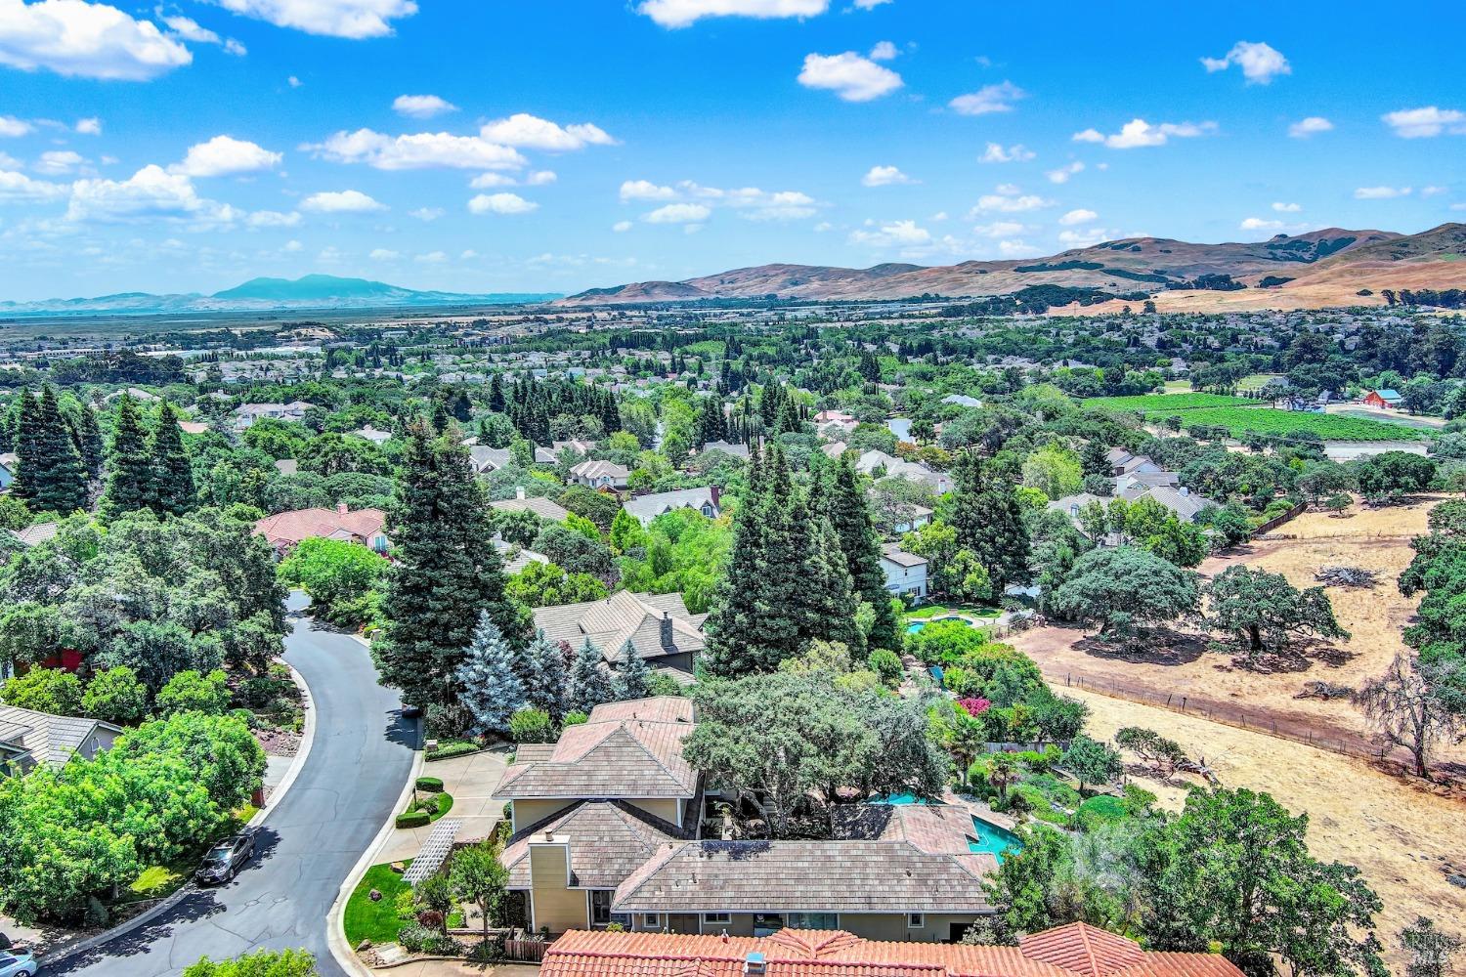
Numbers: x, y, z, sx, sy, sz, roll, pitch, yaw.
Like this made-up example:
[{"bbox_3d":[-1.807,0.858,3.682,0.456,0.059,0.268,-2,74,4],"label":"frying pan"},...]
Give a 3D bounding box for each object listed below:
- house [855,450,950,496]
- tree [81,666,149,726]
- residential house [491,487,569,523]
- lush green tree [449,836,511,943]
[{"bbox_3d":[39.580,-3.270,269.330,22.000,7.500,16.000,5,11,32],"label":"house"},{"bbox_3d":[-53.450,18.020,102.140,5.900,5.300,5.900,-2,10,0],"label":"tree"},{"bbox_3d":[-42.080,3.250,241.670,17.000,7.000,13.000,-6,11,-27],"label":"residential house"},{"bbox_3d":[-13.262,20.999,61.868,3.180,5.590,3.180,-2,9,-13],"label":"lush green tree"}]

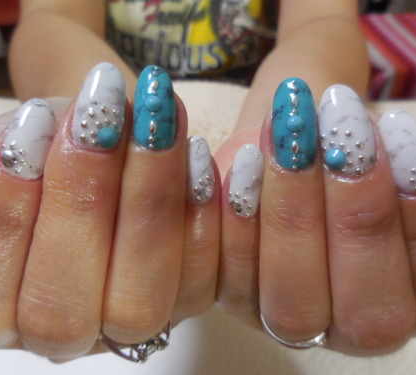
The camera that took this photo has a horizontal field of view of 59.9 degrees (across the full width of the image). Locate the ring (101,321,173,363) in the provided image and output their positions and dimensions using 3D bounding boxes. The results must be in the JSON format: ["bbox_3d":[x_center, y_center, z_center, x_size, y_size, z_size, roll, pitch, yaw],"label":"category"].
[{"bbox_3d":[-0.019,0.036,0.100,0.020,0.023,0.004,-23,-12,-14],"label":"ring"}]

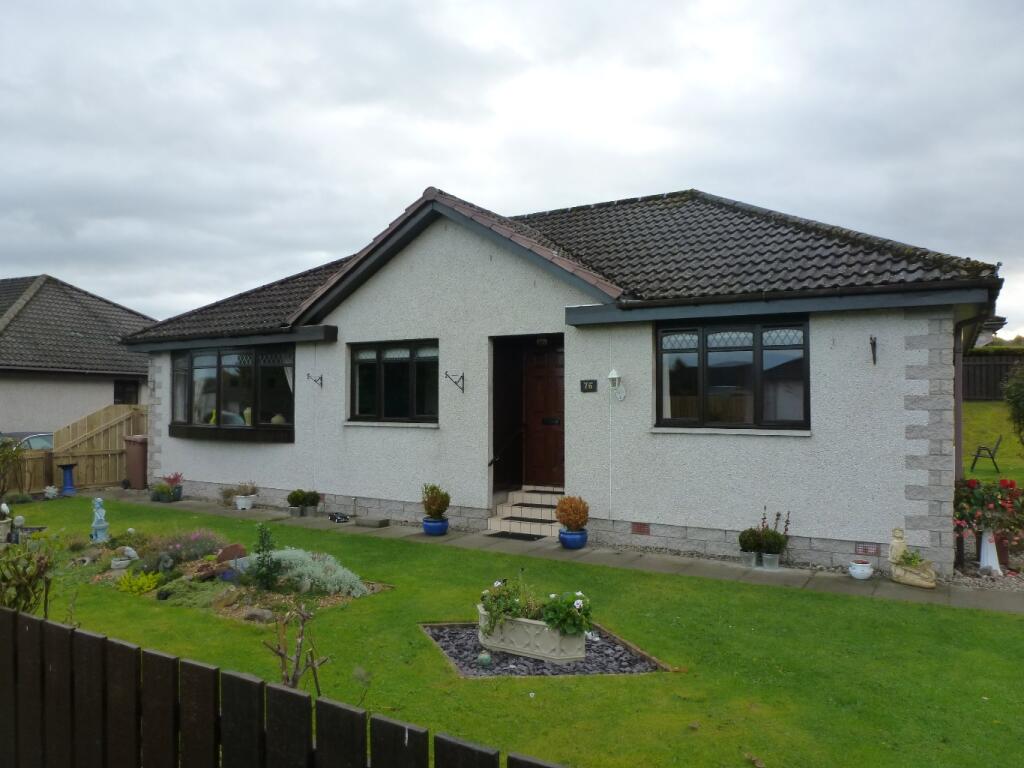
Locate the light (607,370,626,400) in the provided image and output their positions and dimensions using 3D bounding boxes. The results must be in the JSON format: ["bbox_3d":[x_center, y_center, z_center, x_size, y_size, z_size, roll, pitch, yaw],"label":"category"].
[{"bbox_3d":[1.255,0.005,8.512,0.160,0.370,0.270,0,-1,29],"label":"light"}]

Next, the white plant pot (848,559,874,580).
[{"bbox_3d":[3.502,1.869,7.116,0.250,0.160,0.240,-1,-1,30],"label":"white plant pot"}]

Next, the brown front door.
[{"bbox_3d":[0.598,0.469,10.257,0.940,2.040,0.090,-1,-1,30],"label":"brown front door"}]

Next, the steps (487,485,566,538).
[{"bbox_3d":[0.393,1.738,9.752,1.120,0.510,0.970,-1,-1,30],"label":"steps"}]

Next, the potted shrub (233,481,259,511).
[{"bbox_3d":[-4.330,1.791,11.533,0.410,0.447,0.400,0,-1,29],"label":"potted shrub"}]

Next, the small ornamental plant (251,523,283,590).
[{"bbox_3d":[-2.282,1.603,6.600,0.290,0.600,0.280,0,-1,29],"label":"small ornamental plant"}]

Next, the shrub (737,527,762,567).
[{"bbox_3d":[2.589,1.777,7.740,0.270,0.420,0.270,0,-1,29],"label":"shrub"}]

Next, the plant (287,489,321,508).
[{"bbox_3d":[-3.216,1.737,10.948,0.500,0.281,0.340,0,-1,29],"label":"plant"}]

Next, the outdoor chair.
[{"bbox_3d":[11.495,1.684,17.200,0.650,0.910,0.580,-1,-1,33],"label":"outdoor chair"}]

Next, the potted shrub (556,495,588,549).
[{"bbox_3d":[0.738,1.675,8.660,0.390,0.603,0.390,0,-1,0],"label":"potted shrub"}]

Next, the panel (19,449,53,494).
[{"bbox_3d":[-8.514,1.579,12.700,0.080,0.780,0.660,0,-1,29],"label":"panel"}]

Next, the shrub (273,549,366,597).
[{"bbox_3d":[-1.848,1.804,6.850,0.920,0.370,0.780,0,-1,29],"label":"shrub"}]

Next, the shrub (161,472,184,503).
[{"bbox_3d":[-5.944,1.806,12.450,0.360,0.500,0.340,0,-1,29],"label":"shrub"}]

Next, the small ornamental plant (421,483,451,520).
[{"bbox_3d":[-1.015,1.570,9.430,0.380,0.443,0.380,0,-1,0],"label":"small ornamental plant"}]

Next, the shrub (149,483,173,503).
[{"bbox_3d":[-6.153,1.930,12.597,0.400,0.301,0.360,-1,-1,30],"label":"shrub"}]

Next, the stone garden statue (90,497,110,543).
[{"bbox_3d":[-5.100,1.683,8.800,0.230,0.560,0.220,0,-1,-18],"label":"stone garden statue"}]

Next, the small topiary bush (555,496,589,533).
[{"bbox_3d":[0.735,1.572,8.568,0.390,0.415,0.390,0,-1,0],"label":"small topiary bush"}]

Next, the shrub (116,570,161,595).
[{"bbox_3d":[-3.398,1.788,6.460,0.390,0.190,0.330,0,-1,-28],"label":"shrub"}]

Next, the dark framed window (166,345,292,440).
[{"bbox_3d":[-5.039,0.204,12.396,3.300,1.570,0.380,-1,-1,30],"label":"dark framed window"}]

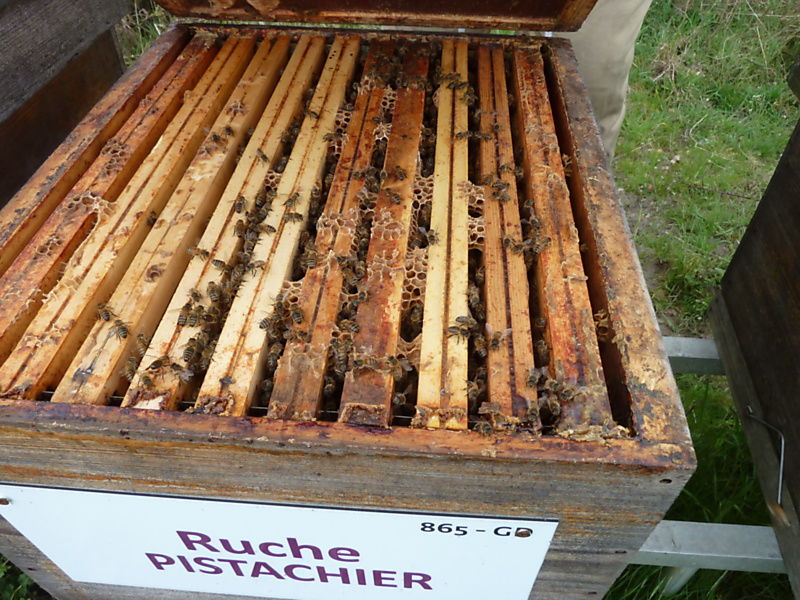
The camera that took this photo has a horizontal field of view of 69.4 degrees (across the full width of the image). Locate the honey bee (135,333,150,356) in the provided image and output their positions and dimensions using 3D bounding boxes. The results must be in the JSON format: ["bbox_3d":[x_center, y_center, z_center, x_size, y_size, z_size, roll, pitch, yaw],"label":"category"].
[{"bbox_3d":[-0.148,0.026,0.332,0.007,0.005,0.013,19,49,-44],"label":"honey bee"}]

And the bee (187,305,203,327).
[{"bbox_3d":[-0.122,0.009,0.345,0.007,0.005,0.013,1,47,2],"label":"bee"}]

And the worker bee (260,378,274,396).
[{"bbox_3d":[-0.073,0.048,0.319,0.006,0.005,0.012,-4,47,-4],"label":"worker bee"}]

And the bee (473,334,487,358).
[{"bbox_3d":[0.047,0.027,0.339,0.007,0.005,0.013,-7,67,-1],"label":"bee"}]

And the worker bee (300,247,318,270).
[{"bbox_3d":[-0.058,-0.026,0.372,0.009,0.005,0.013,-11,44,5],"label":"worker bee"}]

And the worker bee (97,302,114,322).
[{"bbox_3d":[-0.178,0.008,0.348,0.007,0.005,0.013,-27,52,-23],"label":"worker bee"}]

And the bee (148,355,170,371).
[{"bbox_3d":[-0.131,0.034,0.315,0.012,0.005,0.006,-30,53,-25],"label":"bee"}]

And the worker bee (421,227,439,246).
[{"bbox_3d":[0.020,-0.042,0.385,0.011,0.006,0.013,5,46,5],"label":"worker bee"}]

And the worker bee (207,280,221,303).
[{"bbox_3d":[-0.114,-0.005,0.351,0.007,0.005,0.014,-14,48,-13],"label":"worker bee"}]

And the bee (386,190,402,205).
[{"bbox_3d":[-0.004,-0.075,0.424,0.007,0.005,0.013,-19,50,-17],"label":"bee"}]

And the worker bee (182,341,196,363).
[{"bbox_3d":[-0.119,0.028,0.327,0.007,0.005,0.013,-1,47,0],"label":"worker bee"}]

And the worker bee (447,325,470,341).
[{"bbox_3d":[0.033,0.018,0.326,0.013,0.005,0.007,12,47,11],"label":"worker bee"}]

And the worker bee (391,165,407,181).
[{"bbox_3d":[0.000,-0.096,0.438,0.007,0.005,0.013,-5,47,-5],"label":"worker bee"}]

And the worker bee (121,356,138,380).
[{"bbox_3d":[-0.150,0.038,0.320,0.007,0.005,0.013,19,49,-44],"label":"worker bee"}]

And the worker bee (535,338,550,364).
[{"bbox_3d":[0.081,0.030,0.329,0.007,0.005,0.013,-6,57,11],"label":"worker bee"}]

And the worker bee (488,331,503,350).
[{"bbox_3d":[0.054,0.023,0.325,0.007,0.005,0.012,14,48,14],"label":"worker bee"}]

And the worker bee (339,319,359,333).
[{"bbox_3d":[-0.030,0.015,0.340,0.013,0.005,0.007,16,49,15],"label":"worker bee"}]

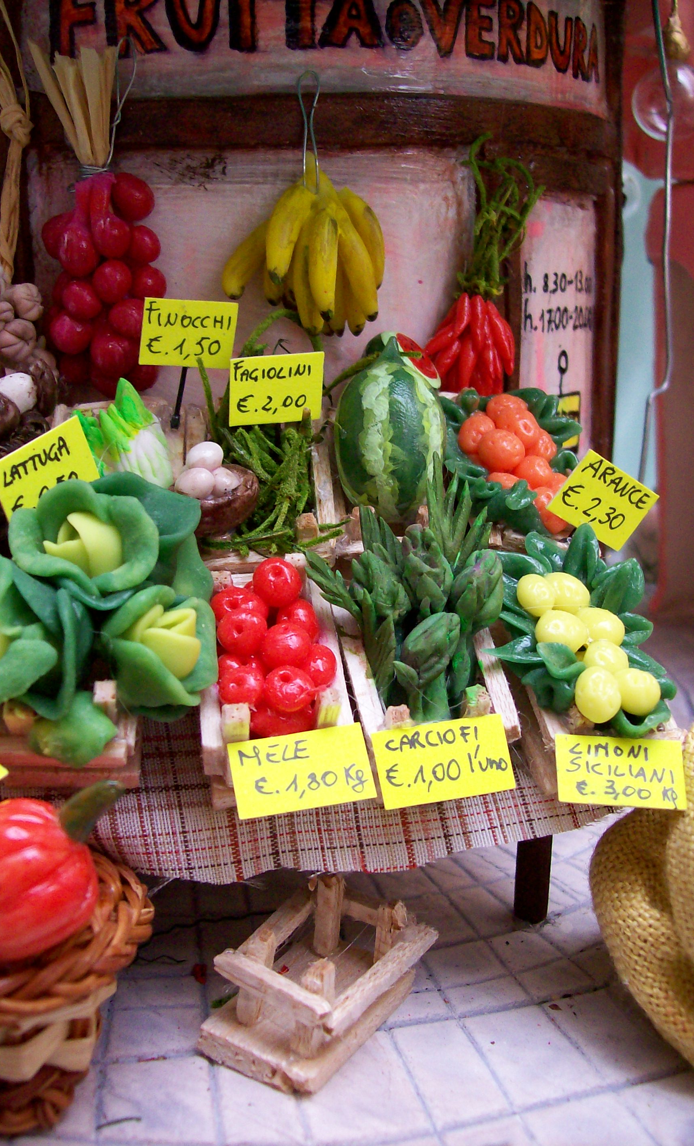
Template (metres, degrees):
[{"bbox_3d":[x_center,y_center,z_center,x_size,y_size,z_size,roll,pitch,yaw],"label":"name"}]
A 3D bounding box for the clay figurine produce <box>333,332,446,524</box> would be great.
[{"bbox_3d":[0.010,-0.031,0.266,0.025,0.041,0.025,0,22,0],"label":"clay figurine produce"}]

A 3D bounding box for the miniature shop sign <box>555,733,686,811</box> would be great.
[{"bbox_3d":[0.049,0.036,0.213,0.023,0.012,0.001,-3,12,0],"label":"miniature shop sign"}]

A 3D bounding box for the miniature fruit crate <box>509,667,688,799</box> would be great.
[{"bbox_3d":[0.049,0.020,0.233,0.026,0.022,0.038,-3,43,-3],"label":"miniature fruit crate"}]

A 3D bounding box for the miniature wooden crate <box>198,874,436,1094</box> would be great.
[{"bbox_3d":[-0.005,0.077,0.230,0.025,0.022,0.036,20,27,32],"label":"miniature wooden crate"}]

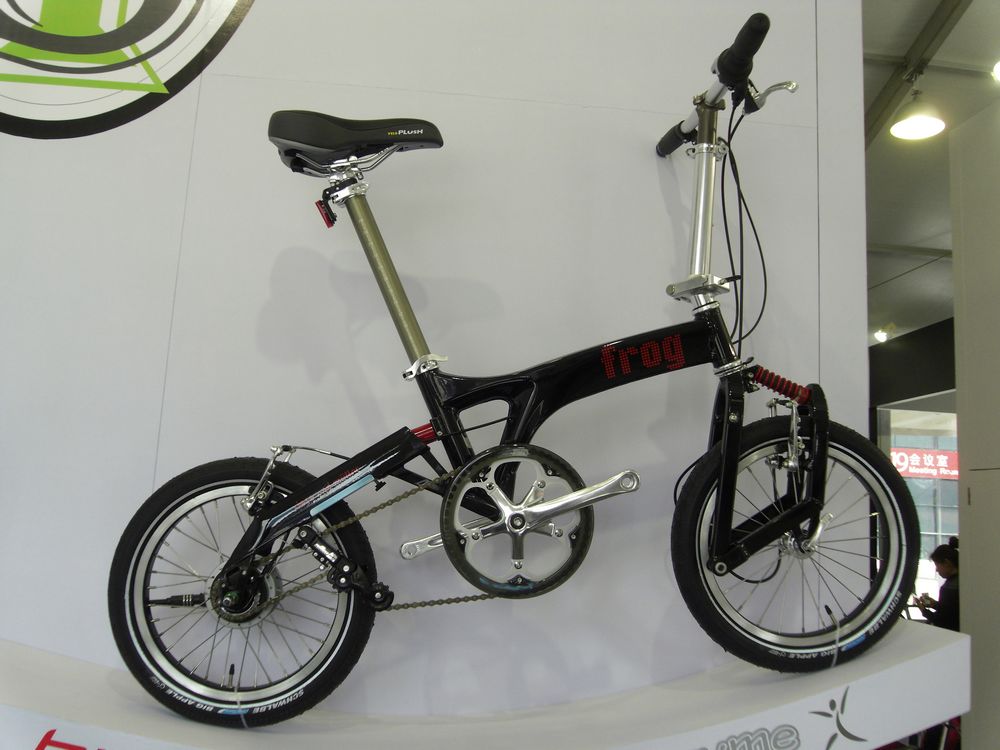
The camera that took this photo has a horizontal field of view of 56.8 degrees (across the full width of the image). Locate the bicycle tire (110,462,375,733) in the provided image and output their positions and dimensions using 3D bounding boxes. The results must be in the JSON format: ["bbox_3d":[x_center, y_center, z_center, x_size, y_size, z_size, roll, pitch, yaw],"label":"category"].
[{"bbox_3d":[-0.387,0.326,1.394,0.402,0.402,0.052,-4,-4,-4],"label":"bicycle tire"}]

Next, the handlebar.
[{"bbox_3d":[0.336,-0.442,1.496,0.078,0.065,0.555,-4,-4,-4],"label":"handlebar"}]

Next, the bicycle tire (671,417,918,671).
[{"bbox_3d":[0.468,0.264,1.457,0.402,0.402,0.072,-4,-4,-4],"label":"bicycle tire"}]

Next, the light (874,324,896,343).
[{"bbox_3d":[3.962,-0.426,9.500,0.210,0.190,0.220,-2,-11,31],"label":"light"}]

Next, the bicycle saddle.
[{"bbox_3d":[-0.226,-0.365,1.453,0.272,0.085,0.160,0,-4,-4],"label":"bicycle saddle"}]

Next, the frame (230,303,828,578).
[{"bbox_3d":[0.045,0.115,1.438,0.925,0.420,0.130,-4,-4,-4],"label":"frame"}]

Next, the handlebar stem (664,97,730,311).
[{"bbox_3d":[0.322,-0.282,1.484,0.100,0.350,0.065,2,-4,-4],"label":"handlebar stem"}]

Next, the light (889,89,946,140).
[{"bbox_3d":[3.441,-2.197,7.626,0.440,0.330,0.440,3,-9,0],"label":"light"}]

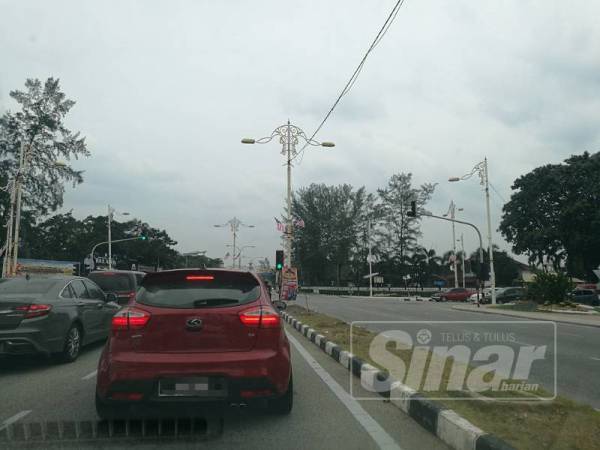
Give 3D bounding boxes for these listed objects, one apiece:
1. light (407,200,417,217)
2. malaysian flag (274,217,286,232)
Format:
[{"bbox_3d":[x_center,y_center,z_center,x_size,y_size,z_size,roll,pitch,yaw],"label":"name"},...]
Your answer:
[{"bbox_3d":[7.589,-1.123,31.853,0.620,1.100,0.400,1,-8,-6],"label":"light"},{"bbox_3d":[-1.156,-0.030,27.744,0.700,0.920,0.300,1,-8,-6],"label":"malaysian flag"}]

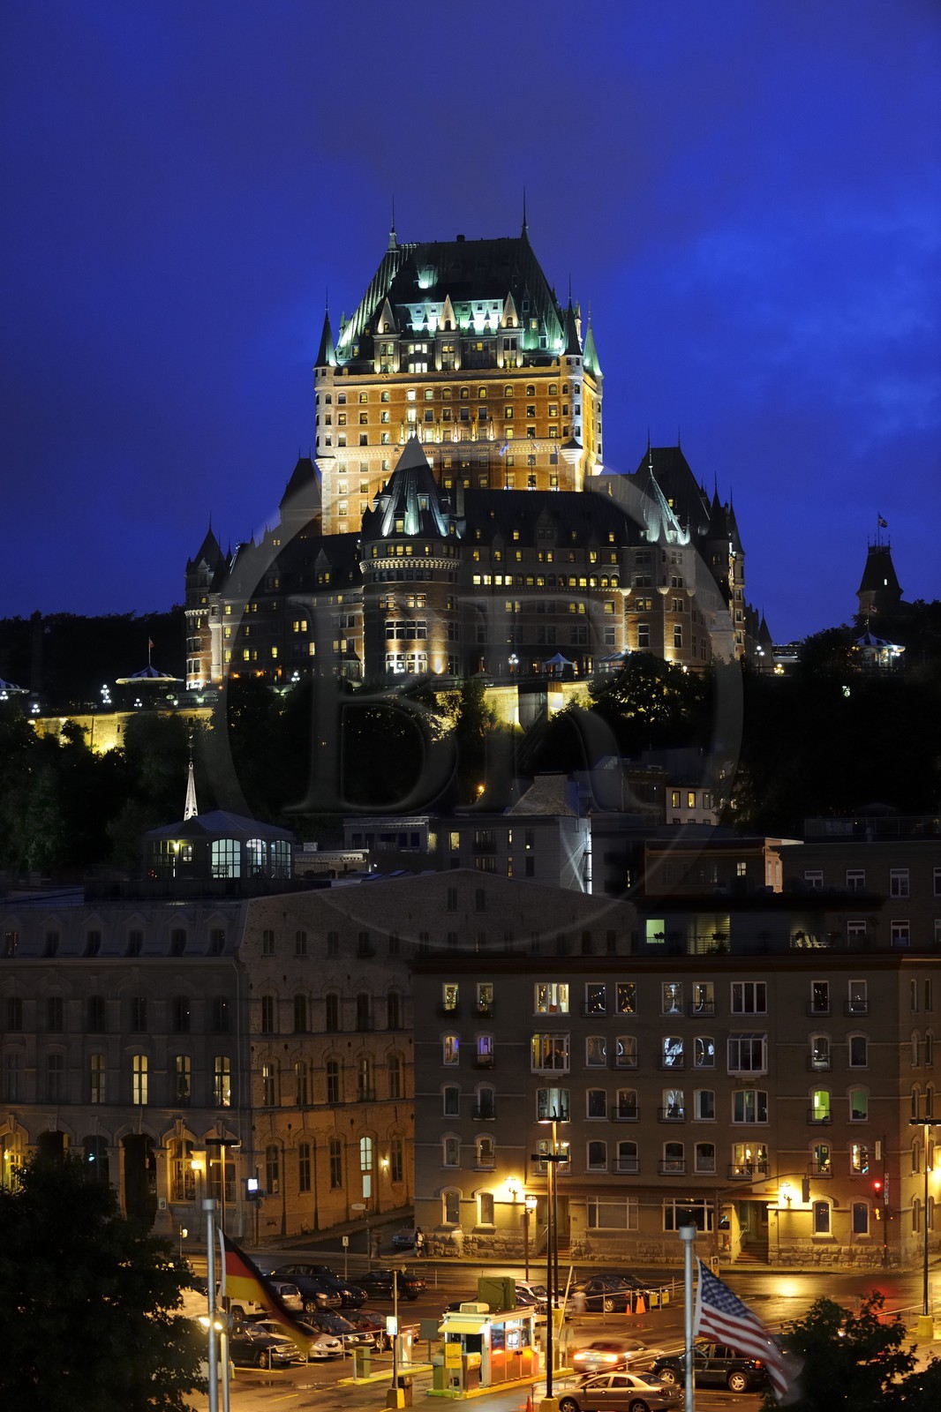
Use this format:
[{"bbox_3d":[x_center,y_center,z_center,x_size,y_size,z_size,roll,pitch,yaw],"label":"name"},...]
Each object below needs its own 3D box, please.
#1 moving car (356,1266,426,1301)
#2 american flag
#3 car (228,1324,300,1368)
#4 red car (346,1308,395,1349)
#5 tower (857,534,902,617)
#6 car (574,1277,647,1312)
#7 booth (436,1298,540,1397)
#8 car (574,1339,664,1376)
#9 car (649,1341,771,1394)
[{"bbox_3d":[-4.404,28.601,155.063,4.600,1.420,1.760,-3,-6,32],"label":"moving car"},{"bbox_3d":[4.089,9.364,47.000,1.500,2.120,0.450,0,-5,0],"label":"american flag"},{"bbox_3d":[-9.140,26.291,129.003,4.500,1.660,1.800,-4,-6,35],"label":"car"},{"bbox_3d":[-4.411,26.897,135.254,4.400,1.450,1.730,-4,-6,35],"label":"red car"},{"bbox_3d":[72.374,-22.544,555.000,5.900,15.800,5.900,2,-5,-25],"label":"tower"},{"bbox_3d":[5.804,28.042,149.338,4.700,1.420,1.800,-3,-6,30],"label":"car"},{"bbox_3d":[0.739,24.904,122.016,2.150,3.100,3.950,-3,-6,28],"label":"booth"},{"bbox_3d":[5.945,26.094,126.390,1.750,1.400,4.450,-3,-5,26],"label":"car"},{"bbox_3d":[9.215,25.412,120.907,4.680,1.780,1.860,-2,-5,22],"label":"car"}]

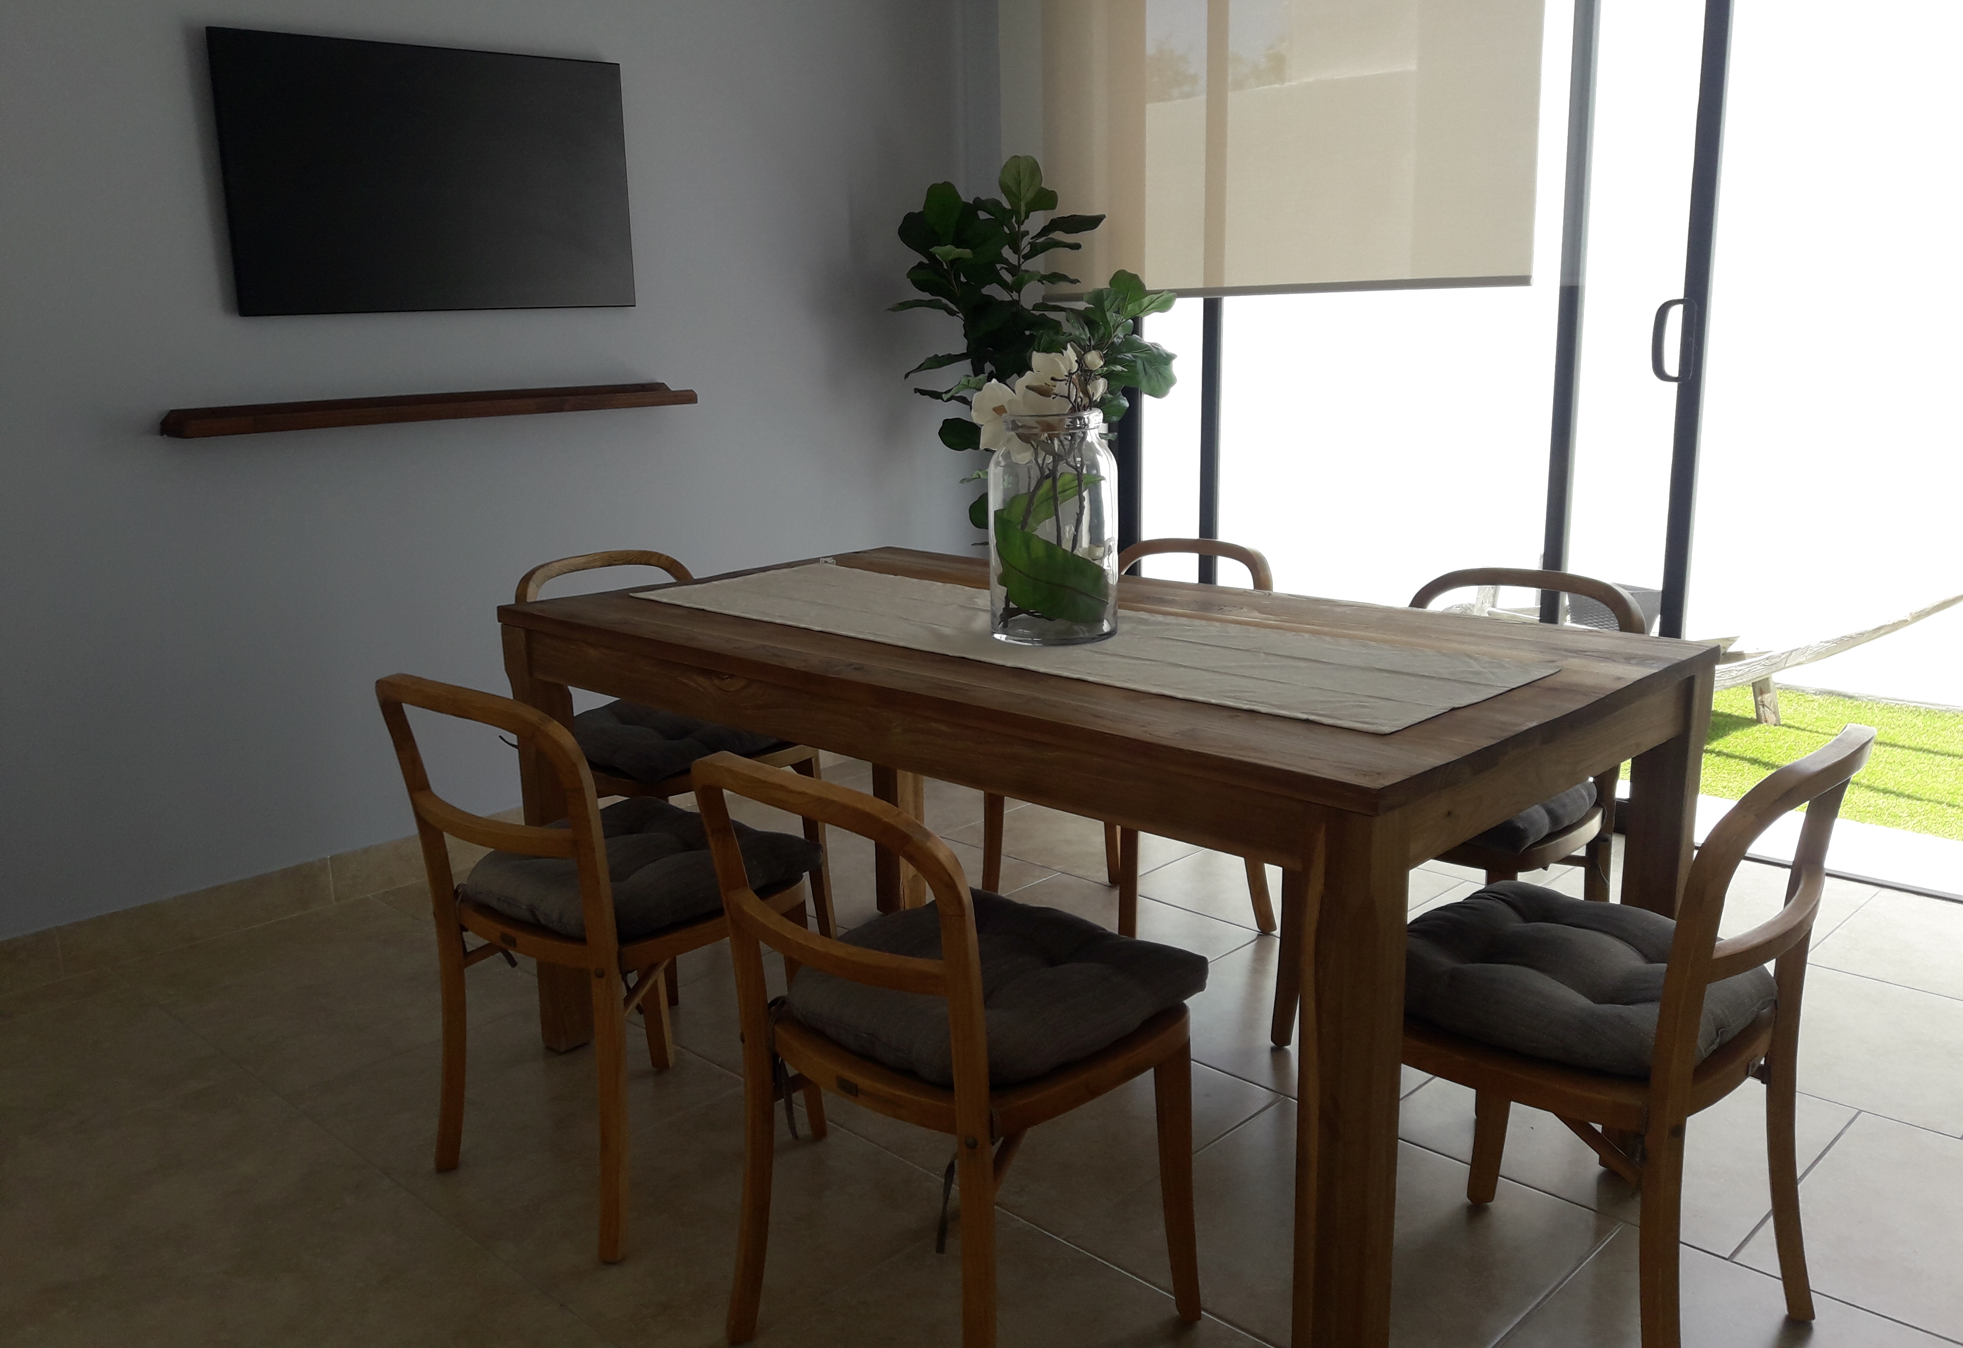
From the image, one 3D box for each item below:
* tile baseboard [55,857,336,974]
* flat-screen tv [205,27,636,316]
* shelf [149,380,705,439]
[{"bbox_3d":[-1.638,0.504,3.344,0.012,0.108,0.550,11,17,43],"label":"tile baseboard"},{"bbox_3d":[-1.205,-1.093,3.533,0.050,0.557,0.949,11,17,43],"label":"flat-screen tv"},{"bbox_3d":[-1.195,-0.610,3.632,0.110,0.053,1.245,11,17,43],"label":"shelf"}]

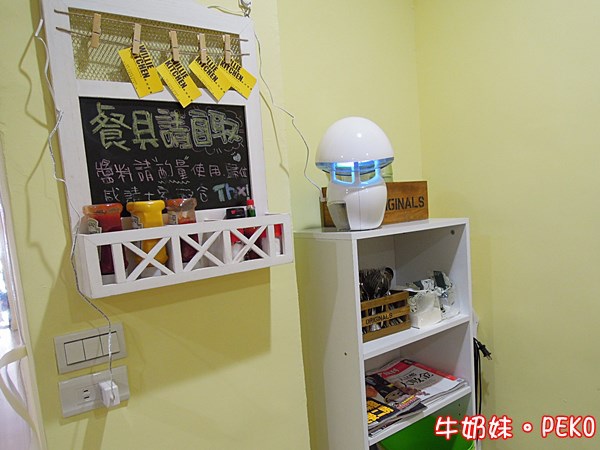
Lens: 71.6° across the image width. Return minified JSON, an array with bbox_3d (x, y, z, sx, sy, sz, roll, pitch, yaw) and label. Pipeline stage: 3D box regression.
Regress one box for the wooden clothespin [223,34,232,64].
[{"bbox_3d":[-0.159,-0.381,0.901,0.010,0.060,0.012,-1,3,-33],"label":"wooden clothespin"}]

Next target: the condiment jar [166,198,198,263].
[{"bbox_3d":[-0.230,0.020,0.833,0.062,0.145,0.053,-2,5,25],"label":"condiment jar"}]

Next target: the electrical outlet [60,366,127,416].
[{"bbox_3d":[-0.392,0.322,0.803,0.118,0.071,0.010,-7,5,-32],"label":"electrical outlet"}]

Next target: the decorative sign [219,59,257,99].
[{"bbox_3d":[-0.139,-0.328,0.913,0.090,0.052,0.004,36,-17,-29],"label":"decorative sign"}]

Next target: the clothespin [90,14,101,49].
[{"bbox_3d":[-0.374,-0.358,0.767,0.010,0.063,0.012,3,0,-33],"label":"clothespin"}]

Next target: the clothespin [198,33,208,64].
[{"bbox_3d":[-0.205,-0.369,0.872,0.010,0.059,0.012,-7,6,-33],"label":"clothespin"}]

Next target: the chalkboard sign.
[{"bbox_3d":[-0.257,-0.137,0.868,0.336,0.236,0.012,-7,5,-32],"label":"chalkboard sign"}]

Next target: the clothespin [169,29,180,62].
[{"bbox_3d":[-0.255,-0.360,0.840,0.010,0.059,0.012,-7,6,-33],"label":"clothespin"}]

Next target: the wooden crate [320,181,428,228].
[{"bbox_3d":[0.228,-0.064,1.246,0.262,0.115,0.160,-7,5,-32],"label":"wooden crate"}]

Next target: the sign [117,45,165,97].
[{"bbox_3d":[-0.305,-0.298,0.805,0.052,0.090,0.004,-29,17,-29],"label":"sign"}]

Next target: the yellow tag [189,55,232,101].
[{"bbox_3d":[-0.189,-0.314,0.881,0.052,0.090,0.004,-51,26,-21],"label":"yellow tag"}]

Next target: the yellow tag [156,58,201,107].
[{"bbox_3d":[-0.247,-0.292,0.852,0.050,0.089,0.004,-46,24,-23],"label":"yellow tag"}]

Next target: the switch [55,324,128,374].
[{"bbox_3d":[-0.397,0.236,0.797,0.118,0.071,0.010,-7,5,-32],"label":"switch"}]

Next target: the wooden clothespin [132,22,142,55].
[{"bbox_3d":[-0.316,-0.361,0.805,0.010,0.063,0.012,6,-2,-33],"label":"wooden clothespin"}]

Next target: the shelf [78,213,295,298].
[{"bbox_3d":[-0.216,0.048,0.847,0.402,0.105,0.117,-7,6,-33],"label":"shelf"}]

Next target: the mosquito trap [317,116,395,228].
[{"bbox_3d":[0.139,-0.131,1.068,0.205,0.290,0.205,-4,5,-5],"label":"mosquito trap"}]

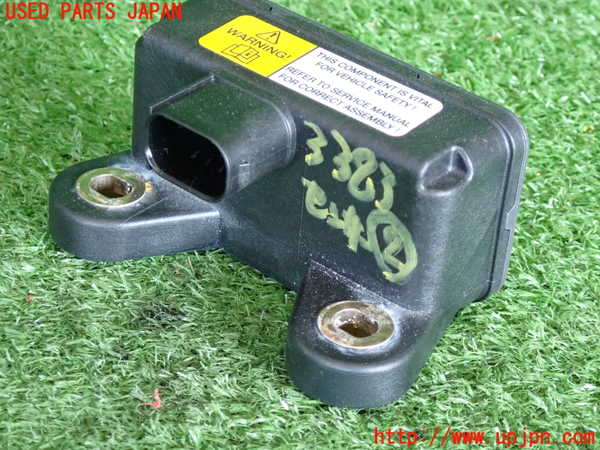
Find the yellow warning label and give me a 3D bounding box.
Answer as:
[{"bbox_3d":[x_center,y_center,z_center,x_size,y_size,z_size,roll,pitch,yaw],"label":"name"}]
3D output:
[{"bbox_3d":[-0.008,-0.036,0.342,0.020,0.001,0.015,28,46,33],"label":"yellow warning label"}]

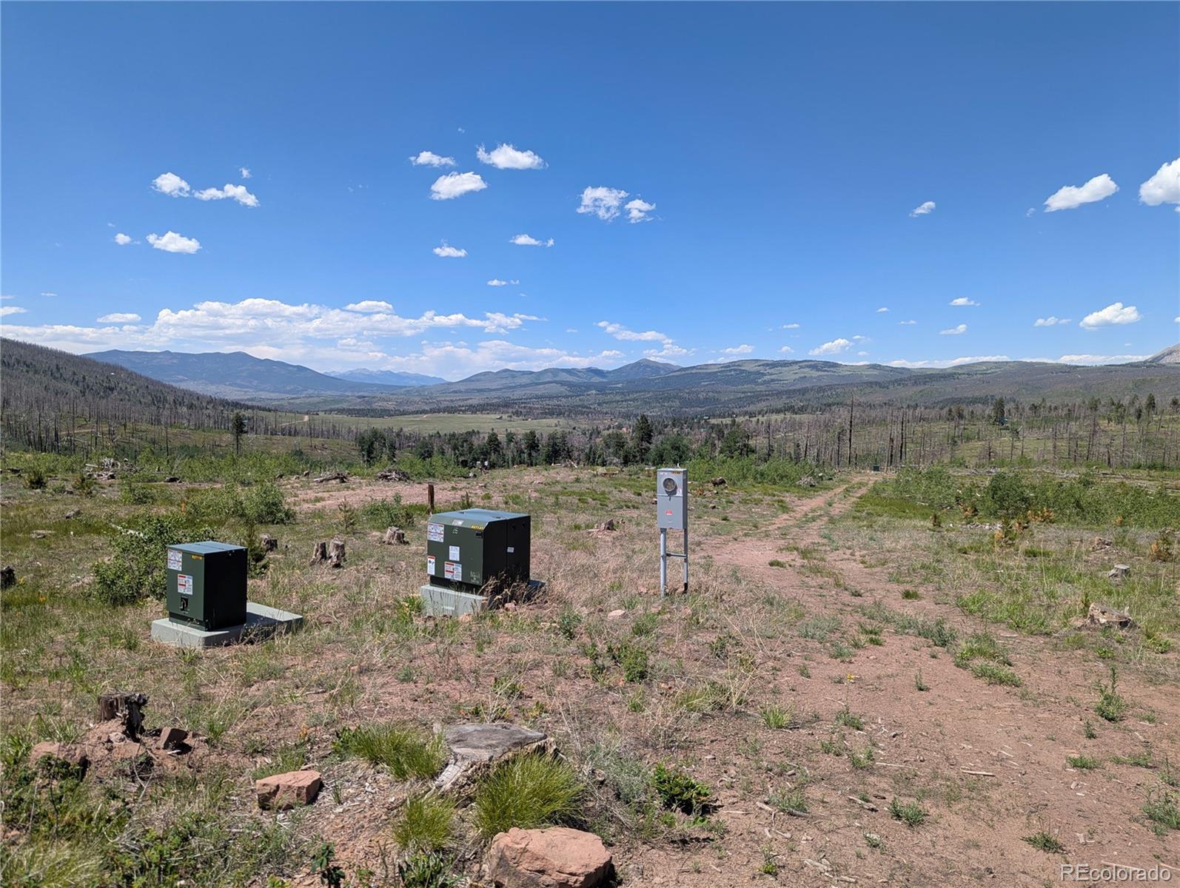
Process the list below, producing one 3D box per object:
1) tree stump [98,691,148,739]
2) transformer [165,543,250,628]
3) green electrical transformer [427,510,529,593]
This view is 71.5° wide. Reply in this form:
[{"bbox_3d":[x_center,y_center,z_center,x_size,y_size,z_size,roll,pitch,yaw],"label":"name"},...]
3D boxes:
[{"bbox_3d":[-2.870,1.663,5.030,0.290,0.230,0.260,-1,3,-30],"label":"tree stump"},{"bbox_3d":[-3.987,1.467,8.528,0.671,0.794,0.474,2,3,34],"label":"transformer"},{"bbox_3d":[-1.309,1.253,9.653,0.878,0.827,0.807,3,3,36],"label":"green electrical transformer"}]

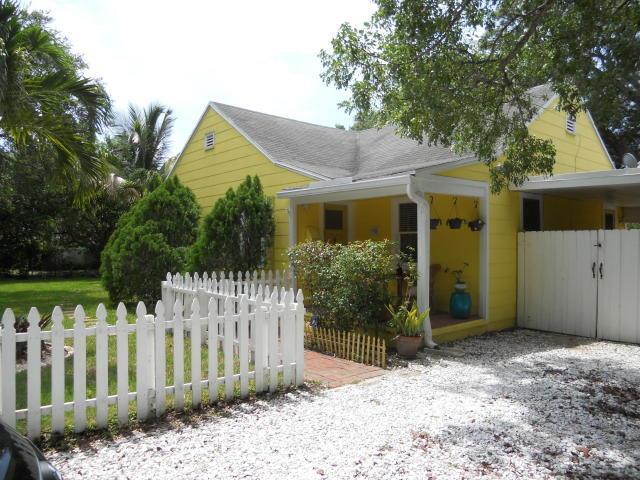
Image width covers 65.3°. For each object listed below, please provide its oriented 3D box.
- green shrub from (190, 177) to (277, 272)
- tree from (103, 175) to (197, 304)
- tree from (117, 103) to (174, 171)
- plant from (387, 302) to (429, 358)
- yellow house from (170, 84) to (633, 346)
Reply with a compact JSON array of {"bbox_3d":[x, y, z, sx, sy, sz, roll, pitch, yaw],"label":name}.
[{"bbox_3d":[-1.879,0.139,10.600,1.700,3.050,1.850,0,0,0],"label":"green shrub"},{"bbox_3d":[-4.611,-0.021,13.500,2.400,3.400,2.600,0,0,-40],"label":"tree"},{"bbox_3d":[-8.040,-2.277,23.000,2.900,8.000,2.900,0,0,-40],"label":"tree"},{"bbox_3d":[1.260,1.267,7.150,0.570,0.760,0.600,0,0,0],"label":"plant"},{"bbox_3d":[1.700,-0.991,14.336,9.350,5.350,10.250,0,0,-40],"label":"yellow house"}]

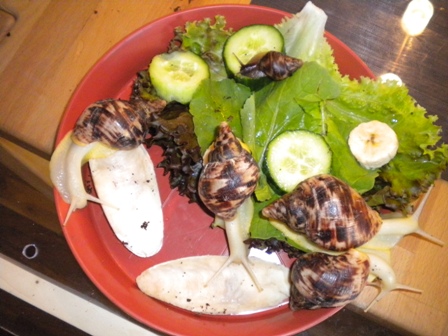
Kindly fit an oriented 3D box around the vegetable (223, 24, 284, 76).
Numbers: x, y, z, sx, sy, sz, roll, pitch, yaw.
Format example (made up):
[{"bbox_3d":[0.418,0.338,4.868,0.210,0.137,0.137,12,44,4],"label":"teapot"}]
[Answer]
[{"bbox_3d":[0.023,-0.092,0.417,0.046,0.017,0.046,0,75,-2],"label":"vegetable"}]

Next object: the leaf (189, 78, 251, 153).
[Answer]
[{"bbox_3d":[-0.004,-0.040,0.409,0.045,0.014,0.056,0,76,0],"label":"leaf"}]

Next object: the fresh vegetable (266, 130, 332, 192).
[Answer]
[{"bbox_3d":[0.055,-0.005,0.392,0.046,0.012,0.046,0,77,-4],"label":"fresh vegetable"}]

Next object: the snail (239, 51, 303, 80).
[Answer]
[{"bbox_3d":[0.034,-0.076,0.397,0.046,0.019,0.020,-7,76,-2],"label":"snail"}]

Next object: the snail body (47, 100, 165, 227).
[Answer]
[{"bbox_3d":[-0.088,-0.006,0.394,0.060,0.042,0.108,32,78,8],"label":"snail body"}]

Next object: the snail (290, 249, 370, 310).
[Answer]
[{"bbox_3d":[0.074,0.078,0.369,0.059,0.041,0.043,-24,77,-6],"label":"snail"}]

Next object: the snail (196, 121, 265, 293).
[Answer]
[{"bbox_3d":[0.005,0.028,0.389,0.045,0.042,0.118,-3,76,-1],"label":"snail"}]

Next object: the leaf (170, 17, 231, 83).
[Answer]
[{"bbox_3d":[-0.019,-0.096,0.425,0.050,0.020,0.053,0,76,0],"label":"leaf"}]

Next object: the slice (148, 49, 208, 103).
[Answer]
[{"bbox_3d":[-0.035,-0.071,0.415,0.045,0.015,0.045,0,61,-5],"label":"slice"}]

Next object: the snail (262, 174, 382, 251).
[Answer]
[{"bbox_3d":[0.069,0.032,0.376,0.082,0.043,0.048,7,76,2],"label":"snail"}]

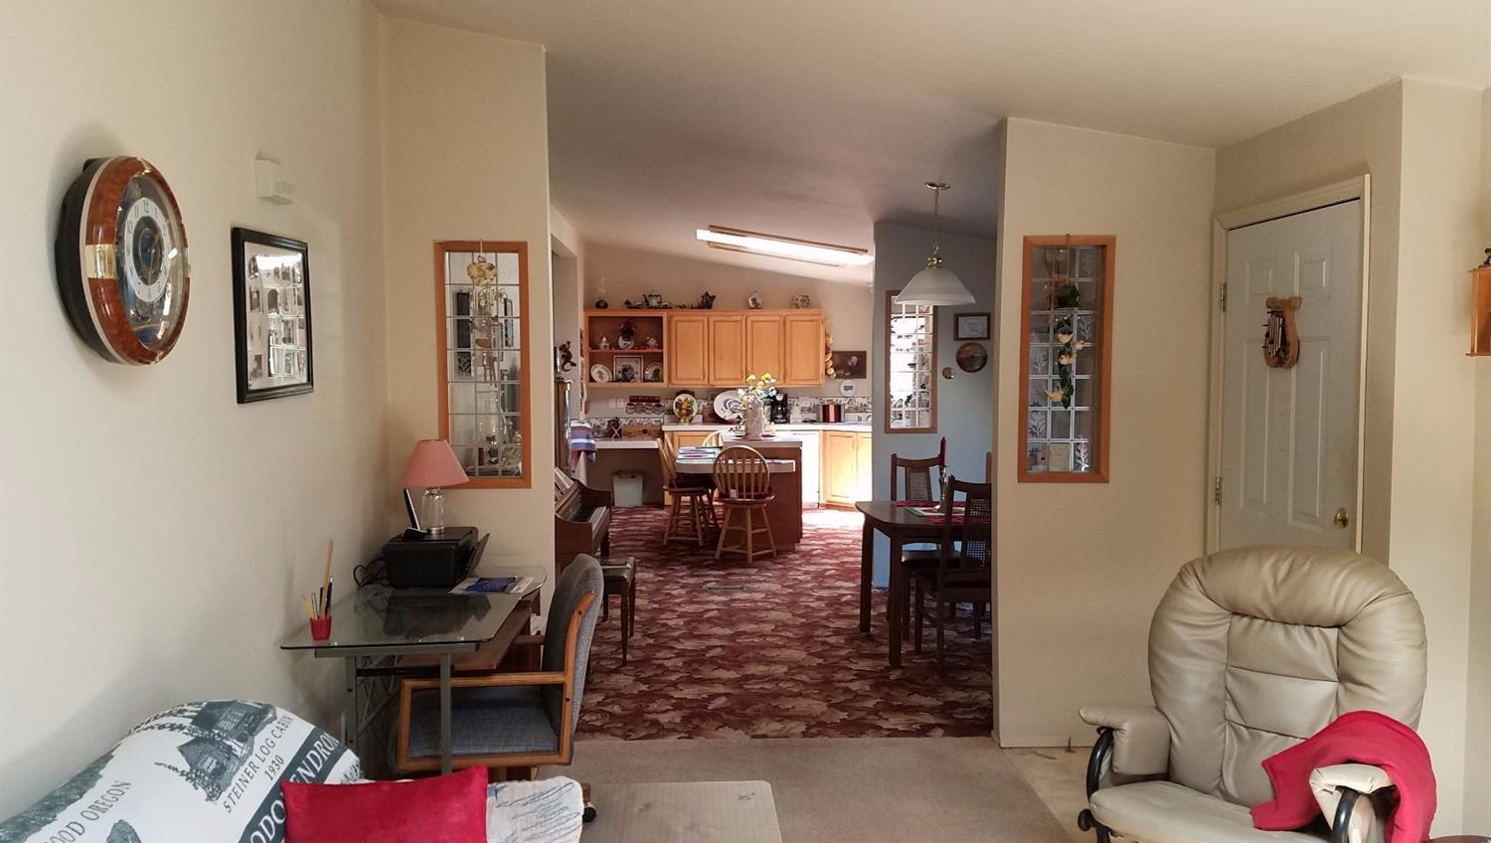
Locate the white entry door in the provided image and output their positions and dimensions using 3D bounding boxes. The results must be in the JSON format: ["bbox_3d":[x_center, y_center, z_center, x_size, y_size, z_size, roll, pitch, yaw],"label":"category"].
[{"bbox_3d":[1.886,0.310,3.908,0.045,2.030,0.905,-1,3,-2],"label":"white entry door"}]

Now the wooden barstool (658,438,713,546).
[{"bbox_3d":[-0.535,0.595,9.896,0.470,0.940,0.430,0,3,5],"label":"wooden barstool"}]

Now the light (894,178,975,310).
[{"bbox_3d":[1.046,-0.982,6.187,0.435,0.690,0.435,0,3,-3],"label":"light"}]

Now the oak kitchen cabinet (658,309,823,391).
[{"bbox_3d":[-0.033,-0.761,11.682,1.687,0.815,0.320,-1,3,-2],"label":"oak kitchen cabinet"}]

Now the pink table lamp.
[{"bbox_3d":[-1.196,0.249,4.314,0.258,0.365,0.258,0,3,-3],"label":"pink table lamp"}]

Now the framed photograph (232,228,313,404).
[{"bbox_3d":[-1.311,-0.289,3.108,0.025,0.450,0.567,-1,3,-2],"label":"framed photograph"}]

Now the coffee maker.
[{"bbox_3d":[0.347,-0.145,11.532,0.200,0.334,0.250,-1,3,-2],"label":"coffee maker"}]

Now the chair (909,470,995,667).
[{"bbox_3d":[1.108,0.746,5.748,0.470,0.975,0.500,-1,3,-2],"label":"chair"}]

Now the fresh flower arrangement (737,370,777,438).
[{"bbox_3d":[0.100,-0.135,9.641,0.350,0.580,0.340,0,3,-3],"label":"fresh flower arrangement"}]

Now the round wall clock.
[{"bbox_3d":[-1.274,-0.332,2.300,0.115,0.430,0.430,0,3,-3],"label":"round wall clock"}]

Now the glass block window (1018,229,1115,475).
[{"bbox_3d":[1.324,-0.257,4.613,0.375,0.990,0.120,0,3,-3],"label":"glass block window"}]

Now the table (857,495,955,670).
[{"bbox_3d":[1.338,0.842,5.999,1.400,0.750,0.900,-1,3,-2],"label":"table"}]

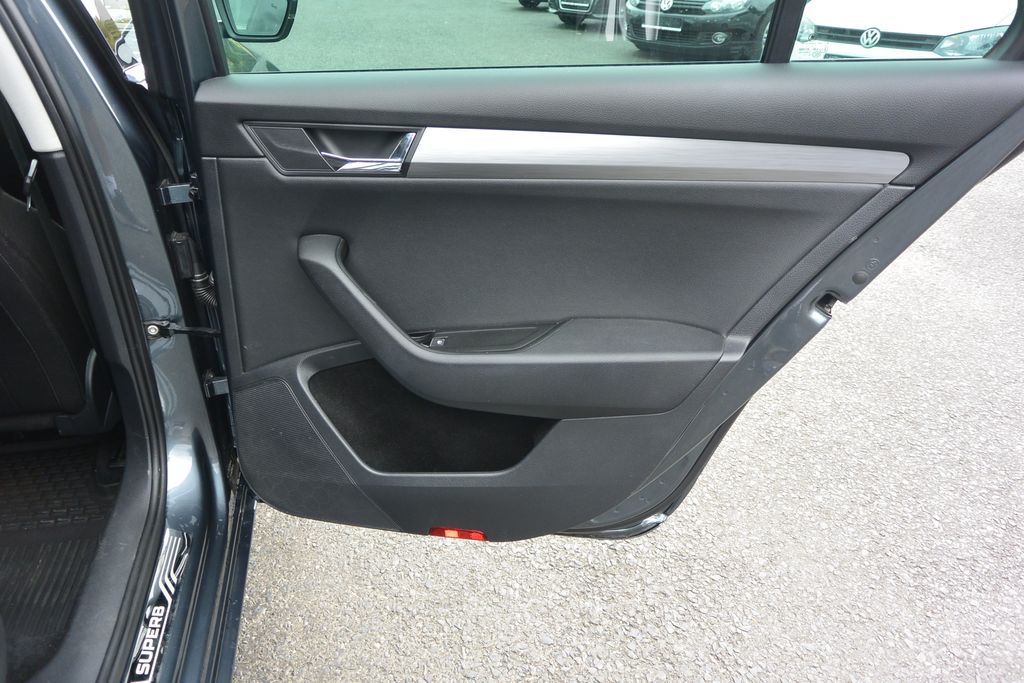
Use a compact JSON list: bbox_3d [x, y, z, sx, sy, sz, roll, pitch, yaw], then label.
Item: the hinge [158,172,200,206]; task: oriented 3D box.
[{"bbox_3d":[-0.484,-0.221,1.114,0.050,0.042,0.042,4,26,8],"label":"hinge"}]

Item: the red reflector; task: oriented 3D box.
[{"bbox_3d":[-0.085,0.299,1.195,0.088,0.018,0.014,4,26,8],"label":"red reflector"}]

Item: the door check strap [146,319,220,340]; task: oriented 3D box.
[{"bbox_3d":[-0.518,-0.019,1.208,0.115,0.026,0.026,4,26,8],"label":"door check strap"}]

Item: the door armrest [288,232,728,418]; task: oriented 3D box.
[{"bbox_3d":[0.000,-0.021,1.061,0.560,0.240,0.095,2,27,3],"label":"door armrest"}]

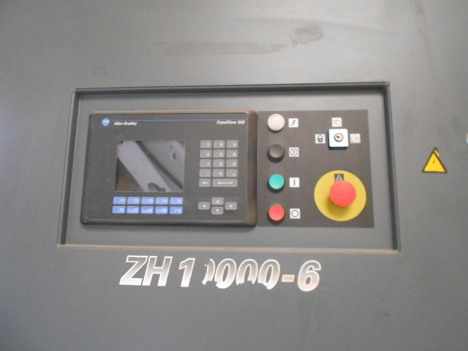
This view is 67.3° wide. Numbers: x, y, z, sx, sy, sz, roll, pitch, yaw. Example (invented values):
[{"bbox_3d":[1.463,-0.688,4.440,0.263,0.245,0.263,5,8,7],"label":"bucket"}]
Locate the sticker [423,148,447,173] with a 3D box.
[{"bbox_3d":[0.307,-0.024,0.538,0.037,0.039,0.002,0,-10,4],"label":"sticker"}]

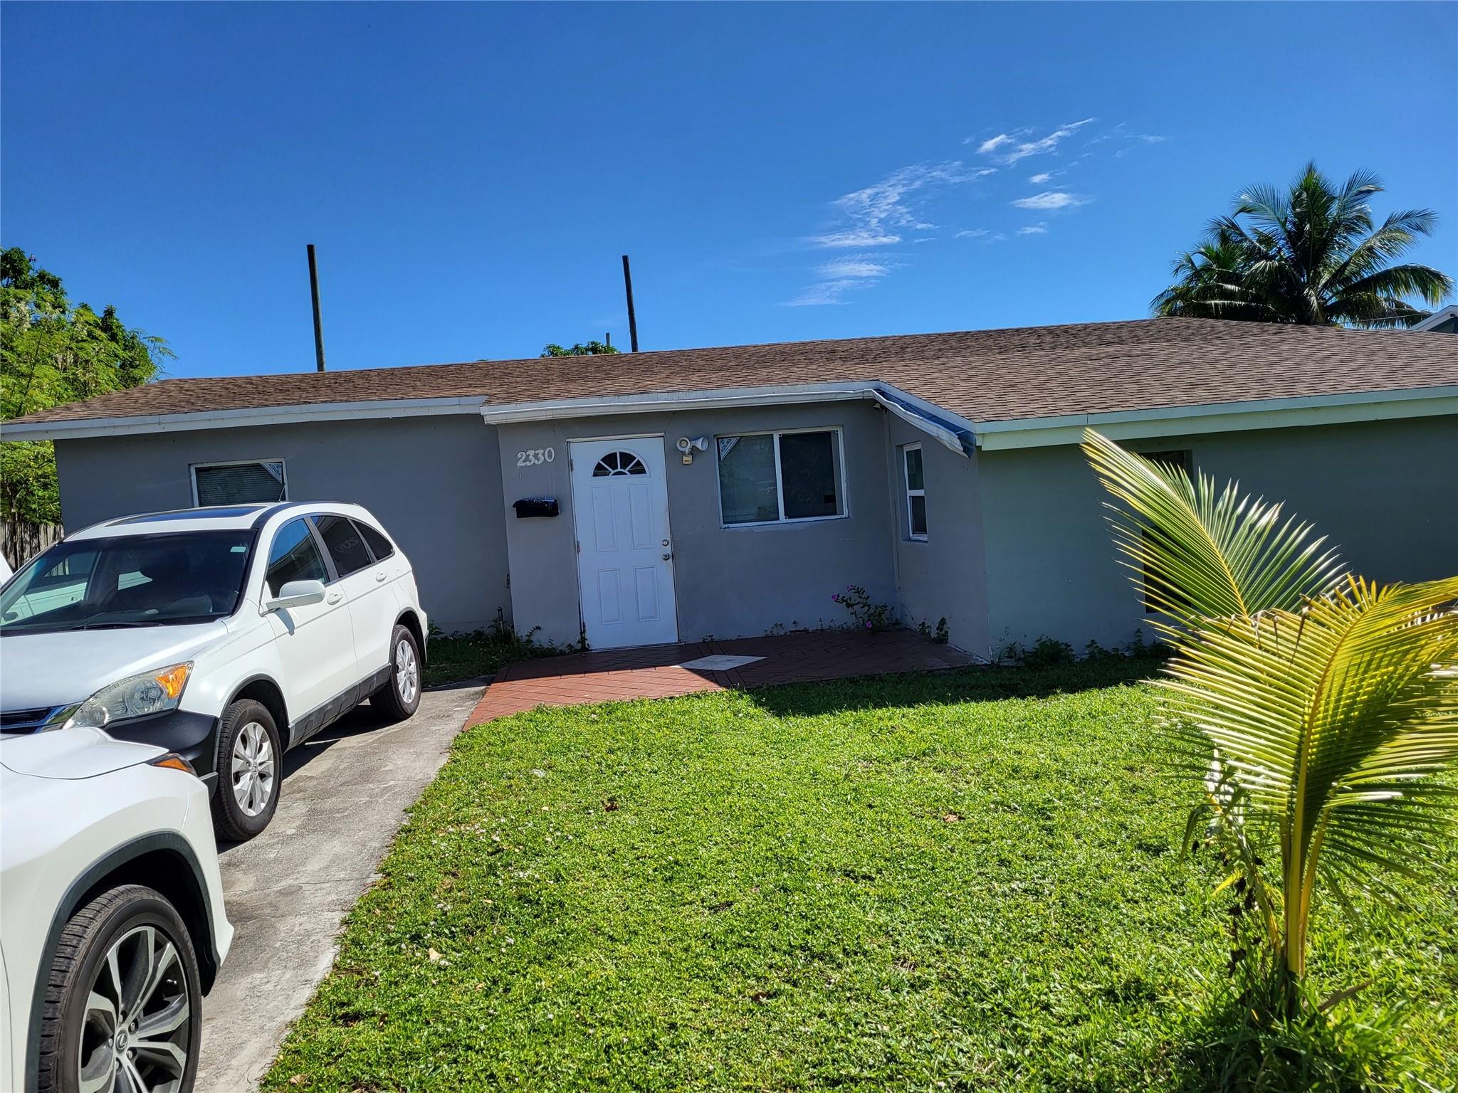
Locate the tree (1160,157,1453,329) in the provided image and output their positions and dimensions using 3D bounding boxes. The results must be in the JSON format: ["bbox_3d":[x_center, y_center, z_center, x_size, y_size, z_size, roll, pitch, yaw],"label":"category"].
[{"bbox_3d":[13.613,-4.811,25.783,6.900,8.360,6.600,-4,3,-5],"label":"tree"}]

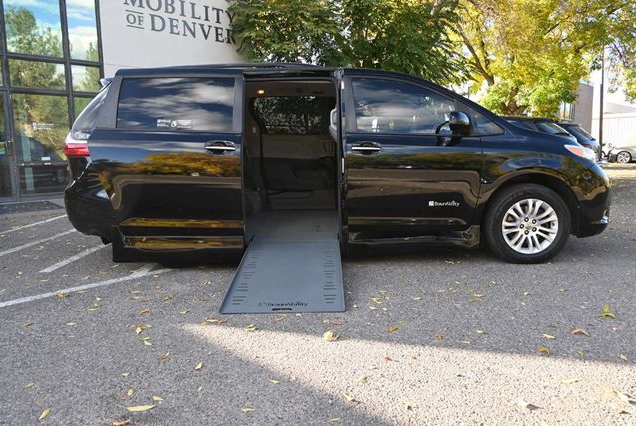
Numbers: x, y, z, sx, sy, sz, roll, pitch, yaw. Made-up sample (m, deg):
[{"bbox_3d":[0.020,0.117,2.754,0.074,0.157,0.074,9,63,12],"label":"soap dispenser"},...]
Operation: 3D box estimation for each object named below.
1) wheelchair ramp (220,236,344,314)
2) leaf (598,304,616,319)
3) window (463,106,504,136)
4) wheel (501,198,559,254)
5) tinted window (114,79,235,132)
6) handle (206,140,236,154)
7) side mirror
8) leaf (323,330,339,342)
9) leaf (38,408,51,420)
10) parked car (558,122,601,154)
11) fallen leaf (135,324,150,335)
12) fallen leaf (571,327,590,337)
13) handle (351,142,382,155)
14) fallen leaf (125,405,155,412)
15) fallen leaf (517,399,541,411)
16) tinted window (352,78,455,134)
[{"bbox_3d":[-0.212,0.450,3.666,0.785,0.050,1.358,-1,16,1],"label":"wheelchair ramp"},{"bbox_3d":[1.756,0.599,2.909,0.088,0.030,0.120,4,9,32],"label":"leaf"},{"bbox_3d":[1.450,-0.801,4.178,0.360,0.280,0.070,-2,-10,-5],"label":"window"},{"bbox_3d":[1.847,0.111,4.239,0.490,0.490,0.180,-1,8,1],"label":"wheel"},{"bbox_3d":[-1.189,-0.907,4.011,0.965,0.430,0.040,-1,-7,1],"label":"tinted window"},{"bbox_3d":[-0.807,-0.540,3.971,0.260,0.090,0.060,-1,7,1],"label":"handle"},{"bbox_3d":[1.177,-0.738,3.978,0.170,0.200,0.240,-1,8,1],"label":"side mirror"},{"bbox_3d":[0.070,0.664,2.578,0.085,0.030,0.085,-1,7,1],"label":"leaf"},{"bbox_3d":[-1.058,0.779,1.855,0.030,0.015,0.066,-1,7,0],"label":"leaf"},{"bbox_3d":[7.785,-2.433,18.203,4.700,1.700,1.880,7,11,43],"label":"parked car"},{"bbox_3d":[-0.996,0.664,2.727,0.078,0.020,0.085,-4,8,-21],"label":"fallen leaf"},{"bbox_3d":[1.447,0.652,2.644,0.105,0.025,0.060,-1,8,0],"label":"fallen leaf"},{"bbox_3d":[0.410,-0.546,4.060,0.260,0.090,0.060,-1,7,1],"label":"handle"},{"bbox_3d":[-0.718,0.788,1.938,0.113,0.012,0.040,-2,8,-11],"label":"fallen leaf"},{"bbox_3d":[0.842,0.764,1.917,0.092,0.020,0.060,-1,8,0],"label":"fallen leaf"},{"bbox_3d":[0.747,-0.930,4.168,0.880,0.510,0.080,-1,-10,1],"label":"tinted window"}]

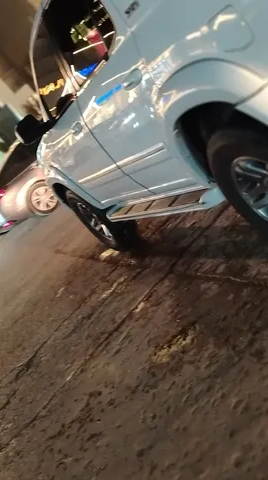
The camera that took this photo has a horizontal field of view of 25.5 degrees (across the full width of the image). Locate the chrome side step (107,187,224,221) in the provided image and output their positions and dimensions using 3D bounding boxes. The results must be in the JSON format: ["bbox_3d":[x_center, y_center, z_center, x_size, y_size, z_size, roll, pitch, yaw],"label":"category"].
[{"bbox_3d":[0.176,-0.253,4.064,0.195,0.080,2.070,-45,13,-14],"label":"chrome side step"}]

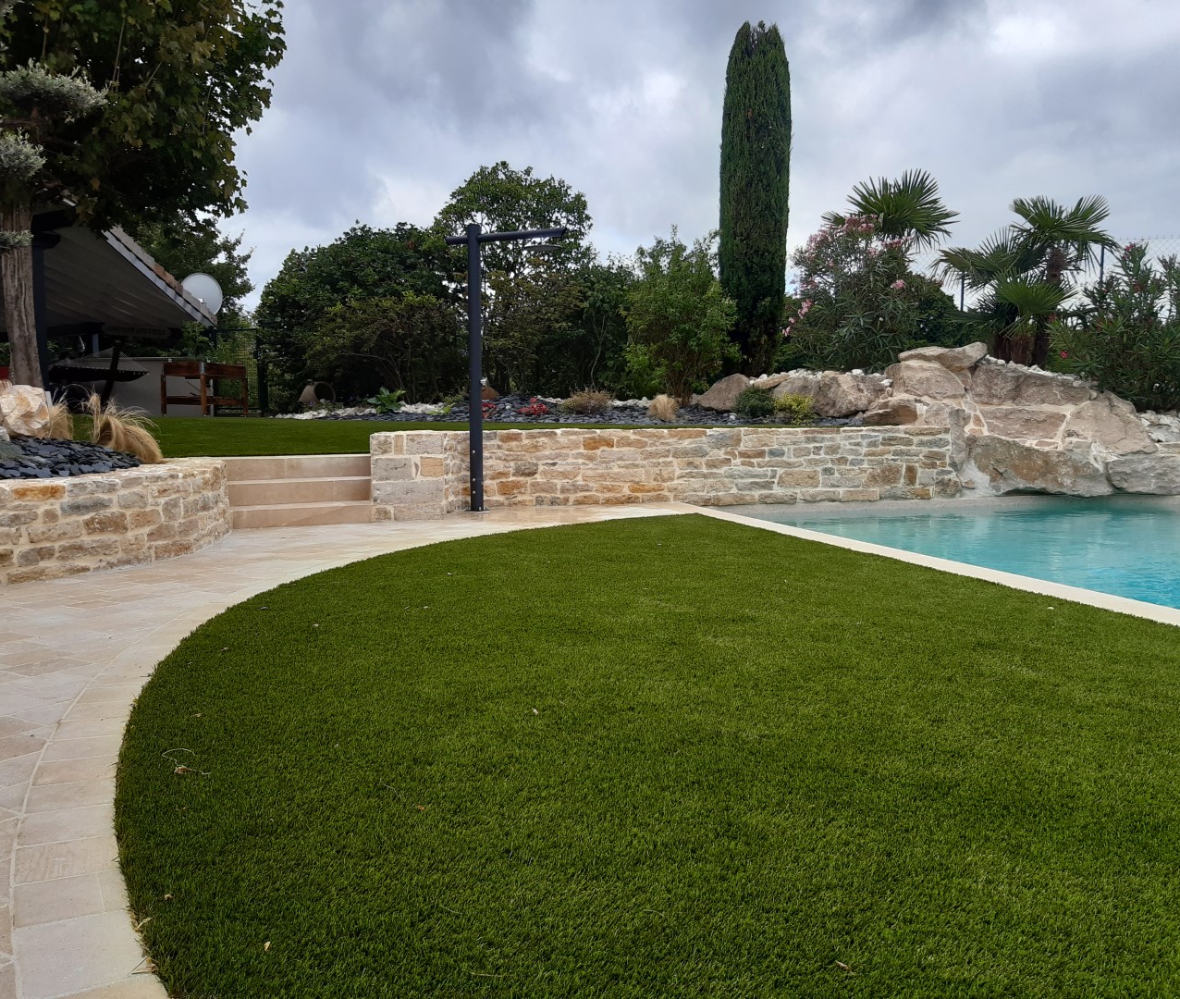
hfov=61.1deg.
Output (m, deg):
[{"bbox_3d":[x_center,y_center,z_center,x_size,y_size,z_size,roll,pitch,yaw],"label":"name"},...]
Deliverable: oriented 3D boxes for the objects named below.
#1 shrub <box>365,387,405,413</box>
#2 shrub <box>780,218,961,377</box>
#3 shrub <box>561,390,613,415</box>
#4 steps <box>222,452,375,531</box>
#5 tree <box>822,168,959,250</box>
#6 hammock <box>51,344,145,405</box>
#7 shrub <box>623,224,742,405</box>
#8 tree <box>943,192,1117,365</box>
[{"bbox_3d":[-2.841,-1.381,13.900,0.540,0.370,0.500,0,5,0],"label":"shrub"},{"bbox_3d":[3.547,-2.576,12.700,2.250,2.100,2.000,0,5,0],"label":"shrub"},{"bbox_3d":[-0.047,-1.248,12.900,0.660,0.340,0.600,0,5,0],"label":"shrub"},{"bbox_3d":[-2.340,-0.072,7.980,1.100,0.490,0.950,-2,5,-24],"label":"steps"},{"bbox_3d":[4.081,-3.190,13.600,1.850,2.650,1.800,0,5,0],"label":"tree"},{"bbox_3d":[-7.000,-1.640,13.900,1.250,1.050,3.200,-3,6,-35],"label":"hammock"},{"bbox_3d":[1.227,-2.453,13.400,1.500,2.330,1.400,0,5,0],"label":"shrub"},{"bbox_3d":[5.461,-2.724,12.500,2.200,2.200,2.100,0,5,0],"label":"tree"}]

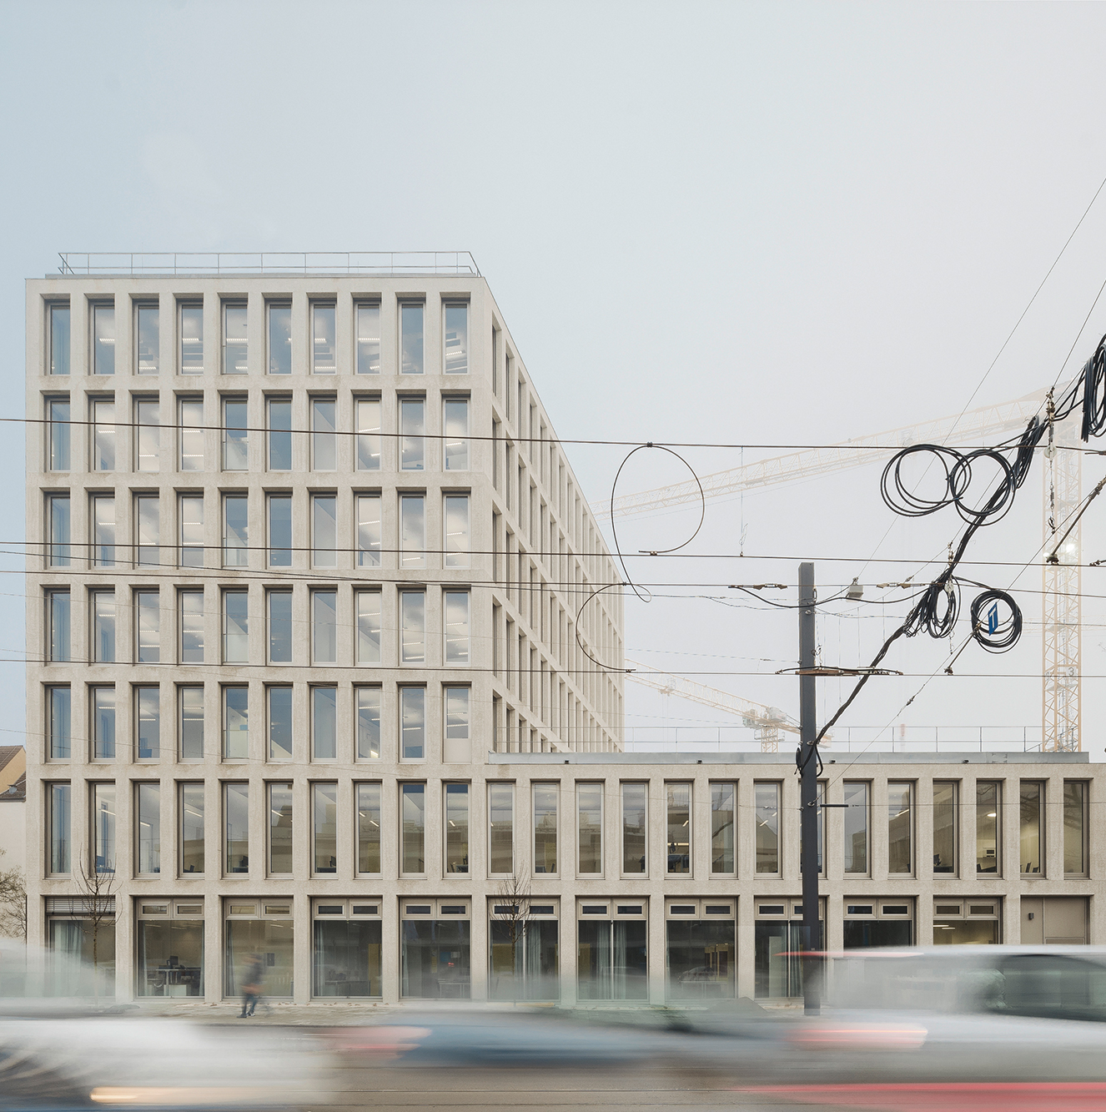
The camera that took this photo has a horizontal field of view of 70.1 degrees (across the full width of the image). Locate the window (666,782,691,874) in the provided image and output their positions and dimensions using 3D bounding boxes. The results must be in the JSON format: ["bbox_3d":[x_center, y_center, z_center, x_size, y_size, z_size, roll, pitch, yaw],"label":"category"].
[{"bbox_3d":[4.356,9.431,27.200,0.940,3.220,0.150,0,0,0],"label":"window"}]

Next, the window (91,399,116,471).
[{"bbox_3d":[-15.812,-4.264,27.700,0.871,2.567,0.200,0,0,0],"label":"window"}]

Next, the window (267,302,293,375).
[{"bbox_3d":[-9.602,-7.656,27.700,0.917,2.567,0.200,0,0,0],"label":"window"}]

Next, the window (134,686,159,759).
[{"bbox_3d":[-14.001,5.807,27.200,0.940,2.600,0.150,0,0,0],"label":"window"}]

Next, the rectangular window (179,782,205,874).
[{"bbox_3d":[-12.443,9.431,27.200,0.940,3.220,0.150,0,0,0],"label":"rectangular window"}]

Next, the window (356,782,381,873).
[{"bbox_3d":[-6.766,9.949,28.900,0.970,3.372,0.150,0,0,0],"label":"window"}]

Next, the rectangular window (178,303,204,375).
[{"bbox_3d":[-13.269,-7.964,28.900,0.970,2.726,0.150,0,0,0],"label":"rectangular window"}]

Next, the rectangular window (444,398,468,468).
[{"bbox_3d":[-3.391,-4.287,27.700,0.871,2.522,0.200,0,0,0],"label":"rectangular window"}]

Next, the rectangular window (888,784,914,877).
[{"bbox_3d":[12.307,9.709,28.000,1.000,3.290,0.150,0,0,0],"label":"rectangular window"}]

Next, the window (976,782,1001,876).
[{"bbox_3d":[15.961,9.973,28.900,0.970,3.372,0.150,0,0,0],"label":"window"}]

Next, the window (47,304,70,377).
[{"bbox_3d":[-17.831,-7.840,28.586,0.993,2.673,0.150,0,0,0],"label":"window"}]

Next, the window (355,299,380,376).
[{"bbox_3d":[-6.813,-8.016,29.000,0.912,2.687,0.200,0,0,0],"label":"window"}]

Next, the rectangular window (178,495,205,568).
[{"bbox_3d":[-13.291,-0.912,29.000,1.008,2.687,0.200,0,0,0],"label":"rectangular window"}]

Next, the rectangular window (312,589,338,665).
[{"bbox_3d":[-8.109,2.537,28.000,0.927,2.664,0.200,0,0,0],"label":"rectangular window"}]

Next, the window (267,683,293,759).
[{"bbox_3d":[-9.909,6.046,28.586,0.993,2.673,0.150,0,0,0],"label":"window"}]

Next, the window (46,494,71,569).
[{"bbox_3d":[-17.572,-0.892,28.000,0.950,2.618,0.200,0,0,0],"label":"window"}]

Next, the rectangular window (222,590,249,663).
[{"bbox_3d":[-11.288,2.542,28.000,1.000,2.674,0.150,0,0,0],"label":"rectangular window"}]

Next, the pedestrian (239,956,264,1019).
[{"bbox_3d":[-8.372,11.996,21.900,0.650,1.740,0.500,0,0,0],"label":"pedestrian"}]

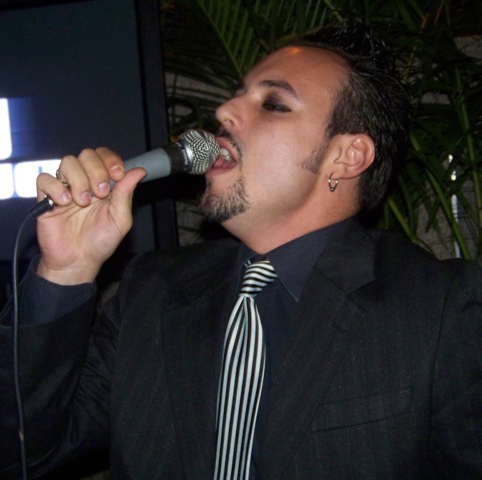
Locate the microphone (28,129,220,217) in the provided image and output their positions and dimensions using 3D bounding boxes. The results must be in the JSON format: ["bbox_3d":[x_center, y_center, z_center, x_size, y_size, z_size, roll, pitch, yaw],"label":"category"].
[{"bbox_3d":[-0.120,-0.065,1.079,0.216,0.050,0.050,-21,0,-19],"label":"microphone"}]

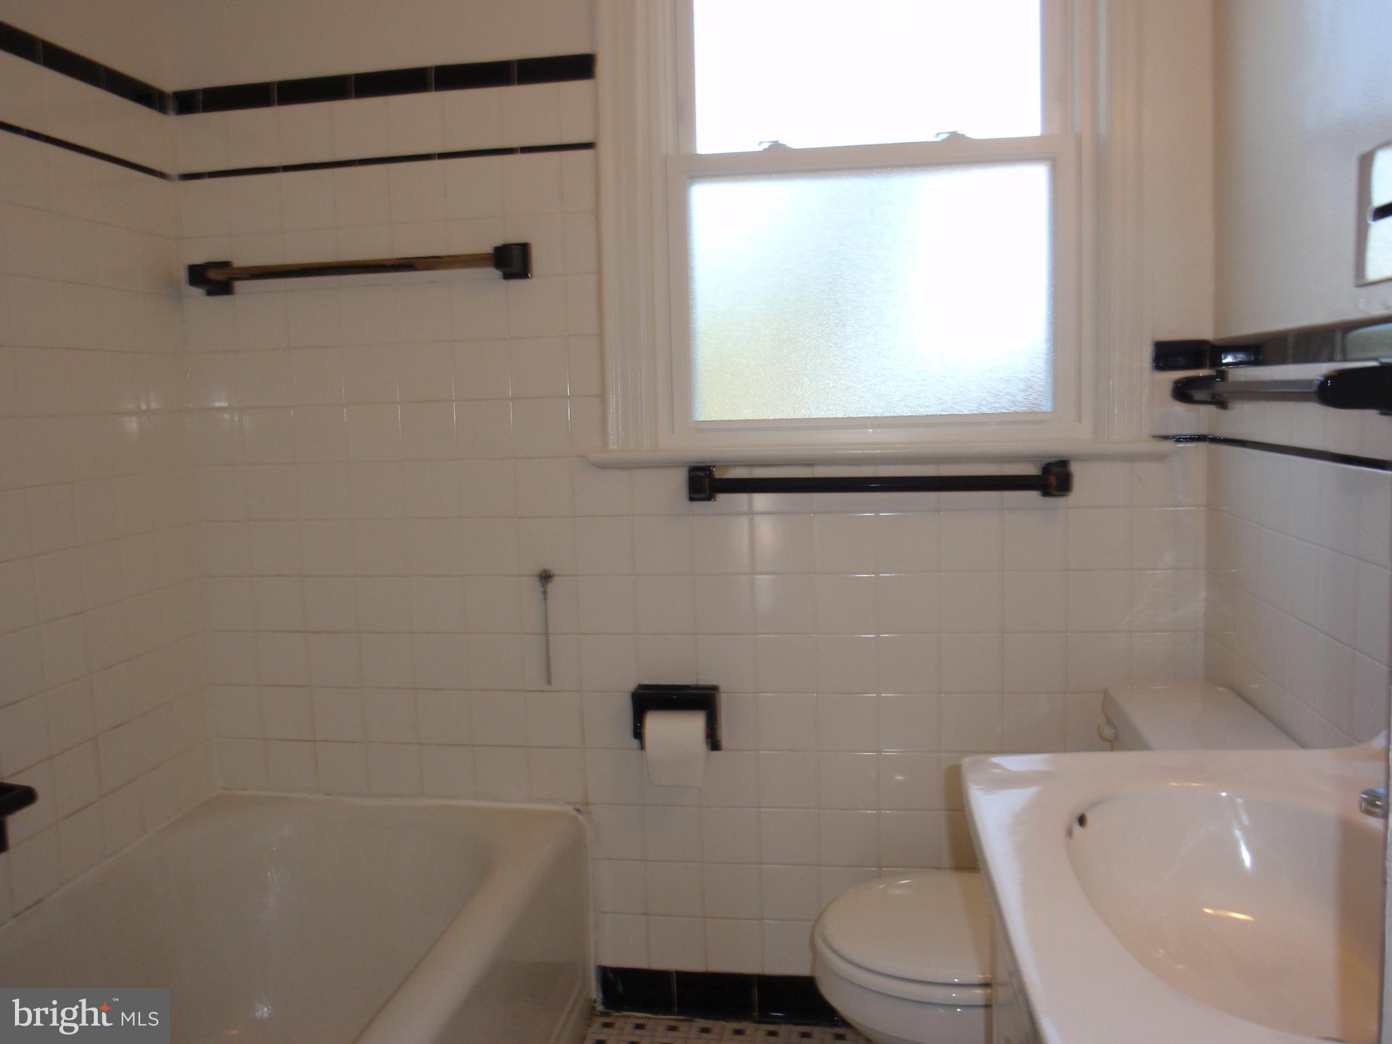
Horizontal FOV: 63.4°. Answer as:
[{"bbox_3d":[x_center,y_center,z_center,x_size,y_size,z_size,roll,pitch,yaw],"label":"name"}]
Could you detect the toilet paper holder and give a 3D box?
[{"bbox_3d":[-0.034,0.367,2.060,0.150,0.124,0.064,-1,6,9],"label":"toilet paper holder"}]

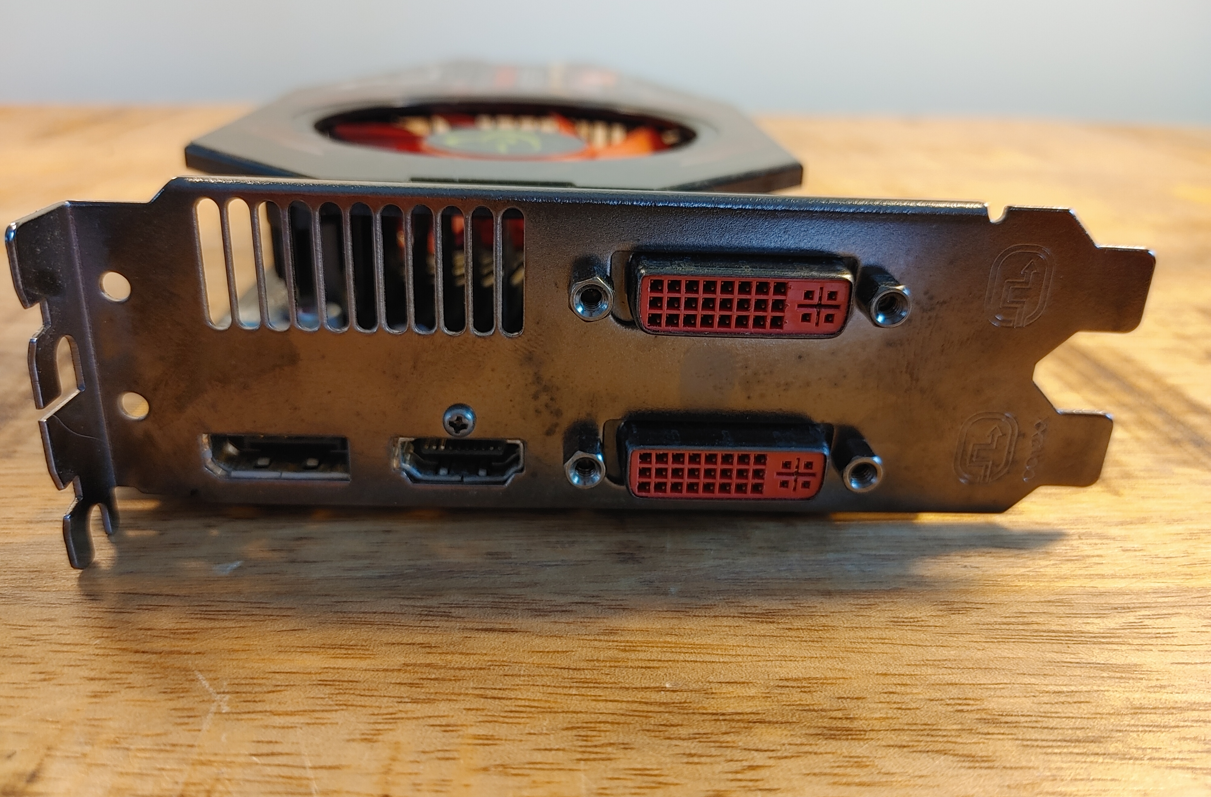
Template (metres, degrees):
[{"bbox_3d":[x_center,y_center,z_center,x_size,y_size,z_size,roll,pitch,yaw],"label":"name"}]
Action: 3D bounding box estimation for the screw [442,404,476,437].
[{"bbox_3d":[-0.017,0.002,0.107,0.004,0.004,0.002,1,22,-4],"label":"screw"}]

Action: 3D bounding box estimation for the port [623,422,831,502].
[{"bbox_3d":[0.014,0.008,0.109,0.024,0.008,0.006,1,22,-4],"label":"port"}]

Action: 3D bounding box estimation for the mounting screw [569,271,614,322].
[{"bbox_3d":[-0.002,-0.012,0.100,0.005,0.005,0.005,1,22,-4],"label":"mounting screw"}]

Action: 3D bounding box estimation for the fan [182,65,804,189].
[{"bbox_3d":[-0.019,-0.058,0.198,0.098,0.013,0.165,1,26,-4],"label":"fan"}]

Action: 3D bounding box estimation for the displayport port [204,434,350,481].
[{"bbox_3d":[-0.039,0.006,0.110,0.017,0.006,0.006,1,22,-4],"label":"displayport port"}]

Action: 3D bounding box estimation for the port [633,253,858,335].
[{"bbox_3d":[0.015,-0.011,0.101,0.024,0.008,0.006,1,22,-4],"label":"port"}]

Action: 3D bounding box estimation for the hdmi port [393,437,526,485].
[{"bbox_3d":[-0.018,0.007,0.111,0.015,0.006,0.006,1,22,-4],"label":"hdmi port"}]

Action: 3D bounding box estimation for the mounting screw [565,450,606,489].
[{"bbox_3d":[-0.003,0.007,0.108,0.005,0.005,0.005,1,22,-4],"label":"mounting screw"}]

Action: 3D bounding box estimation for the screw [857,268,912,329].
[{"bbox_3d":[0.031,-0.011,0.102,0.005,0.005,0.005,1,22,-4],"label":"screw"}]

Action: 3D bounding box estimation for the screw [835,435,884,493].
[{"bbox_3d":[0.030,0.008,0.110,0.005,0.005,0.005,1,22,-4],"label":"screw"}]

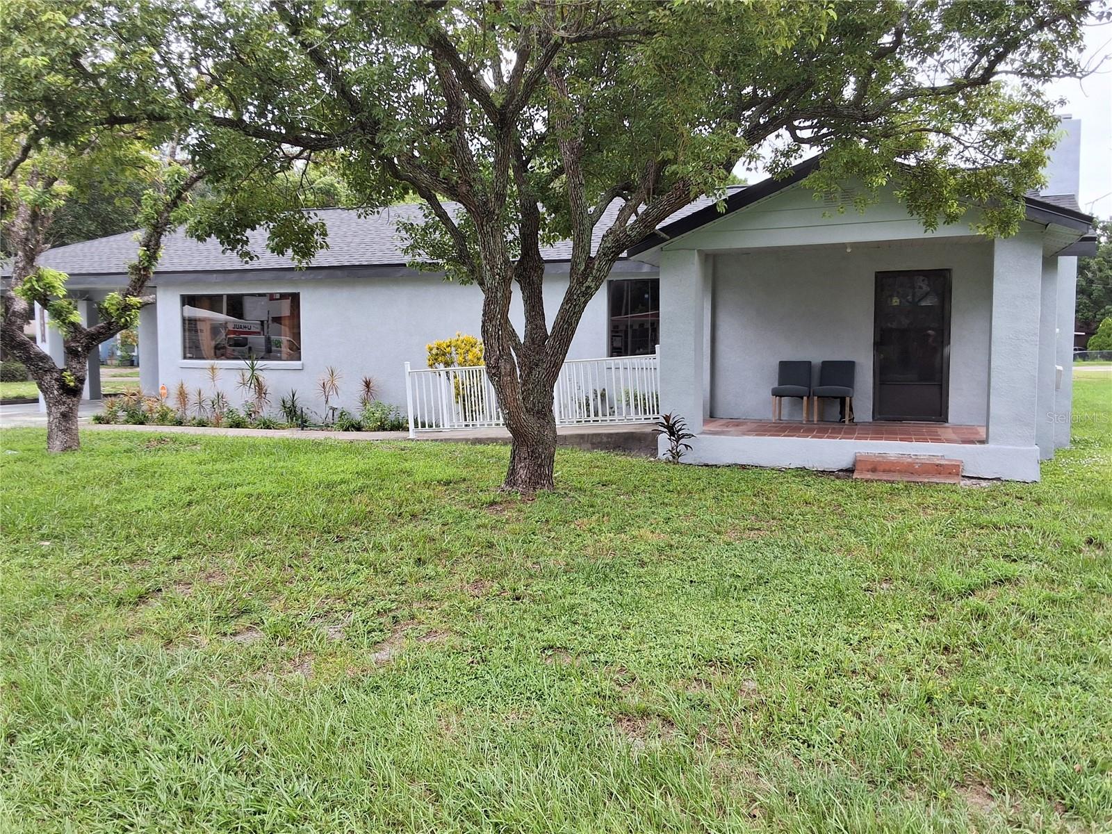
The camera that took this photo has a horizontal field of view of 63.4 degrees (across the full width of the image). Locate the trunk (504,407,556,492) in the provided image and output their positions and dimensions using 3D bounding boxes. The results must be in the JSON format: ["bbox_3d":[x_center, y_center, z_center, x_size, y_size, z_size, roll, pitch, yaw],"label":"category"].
[{"bbox_3d":[-0.243,0.285,8.480,0.490,0.810,0.460,0,4,0],"label":"trunk"}]

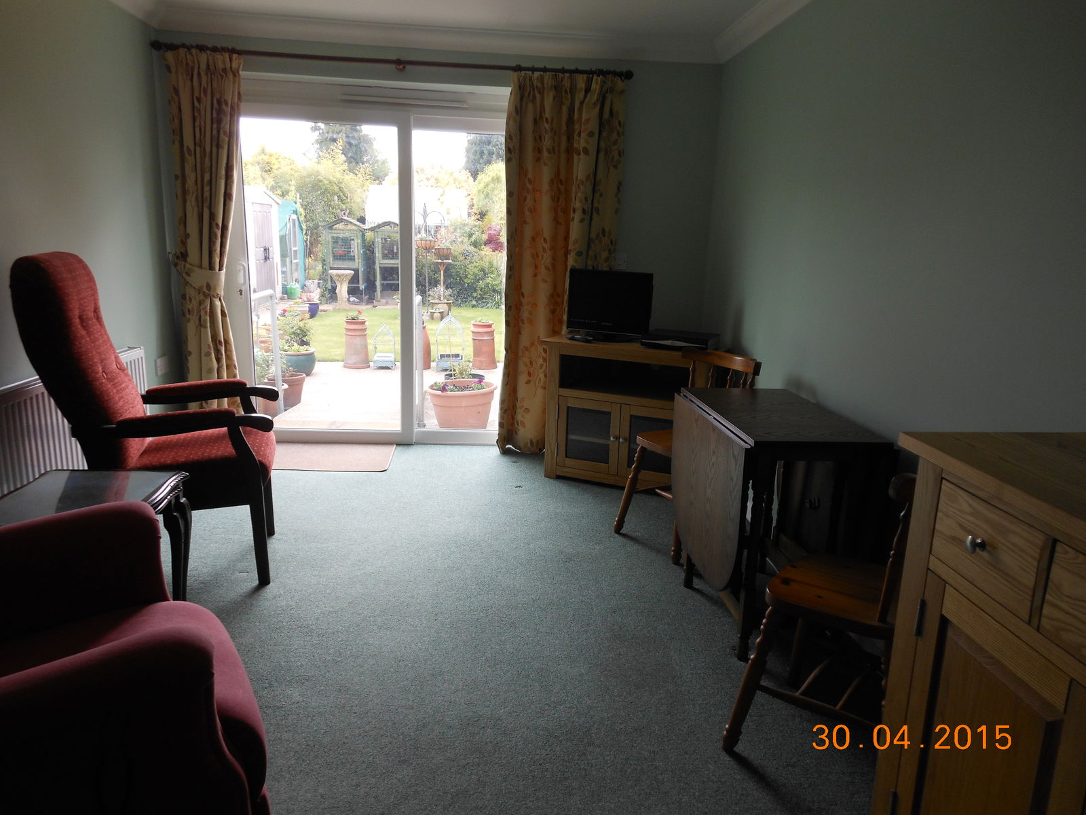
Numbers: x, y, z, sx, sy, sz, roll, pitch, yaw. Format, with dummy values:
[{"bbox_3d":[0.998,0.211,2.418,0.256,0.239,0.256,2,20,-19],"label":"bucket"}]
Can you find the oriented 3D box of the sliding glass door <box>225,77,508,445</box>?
[{"bbox_3d":[-0.800,-0.794,4.631,2.030,2.070,0.100,1,12,-5],"label":"sliding glass door"}]

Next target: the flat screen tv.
[{"bbox_3d":[0.354,-0.545,4.200,0.490,0.365,0.160,9,14,30],"label":"flat screen tv"}]

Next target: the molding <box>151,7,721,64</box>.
[{"bbox_3d":[-0.526,-2.032,4.288,3.110,0.105,0.100,1,12,-5],"label":"molding"}]

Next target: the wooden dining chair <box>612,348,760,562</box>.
[{"bbox_3d":[0.625,0.177,3.355,0.470,0.820,0.430,-6,15,-31],"label":"wooden dining chair"}]

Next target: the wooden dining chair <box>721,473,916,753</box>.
[{"bbox_3d":[0.783,0.490,1.956,0.470,0.820,0.430,12,16,40],"label":"wooden dining chair"}]

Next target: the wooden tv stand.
[{"bbox_3d":[0.496,0.022,4.212,0.915,0.746,0.460,7,13,23],"label":"wooden tv stand"}]

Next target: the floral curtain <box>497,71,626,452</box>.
[{"bbox_3d":[0.096,-0.779,4.545,0.680,2.130,0.140,1,12,-5],"label":"floral curtain"}]

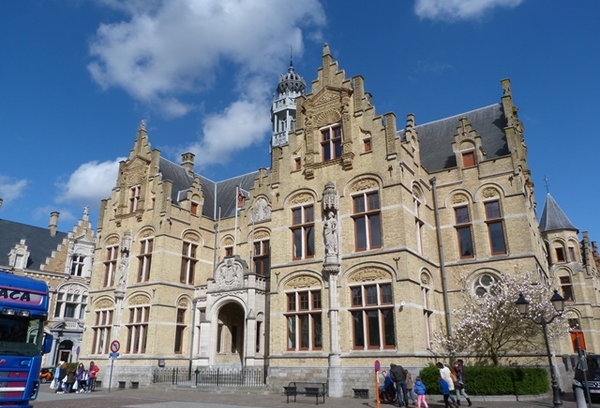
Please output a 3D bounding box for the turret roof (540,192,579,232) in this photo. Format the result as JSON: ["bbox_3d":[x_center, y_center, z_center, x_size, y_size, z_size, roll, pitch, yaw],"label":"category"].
[{"bbox_3d":[25.225,0.658,42.993,3.345,3.916,3.345,-13,-23,32],"label":"turret roof"}]

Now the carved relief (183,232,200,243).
[{"bbox_3d":[-8.264,2.607,33.295,0.200,0.850,1.600,-13,-23,32],"label":"carved relief"}]

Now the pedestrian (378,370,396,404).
[{"bbox_3d":[3.647,7.596,18.071,0.780,1.320,0.570,-17,-26,39],"label":"pedestrian"}]

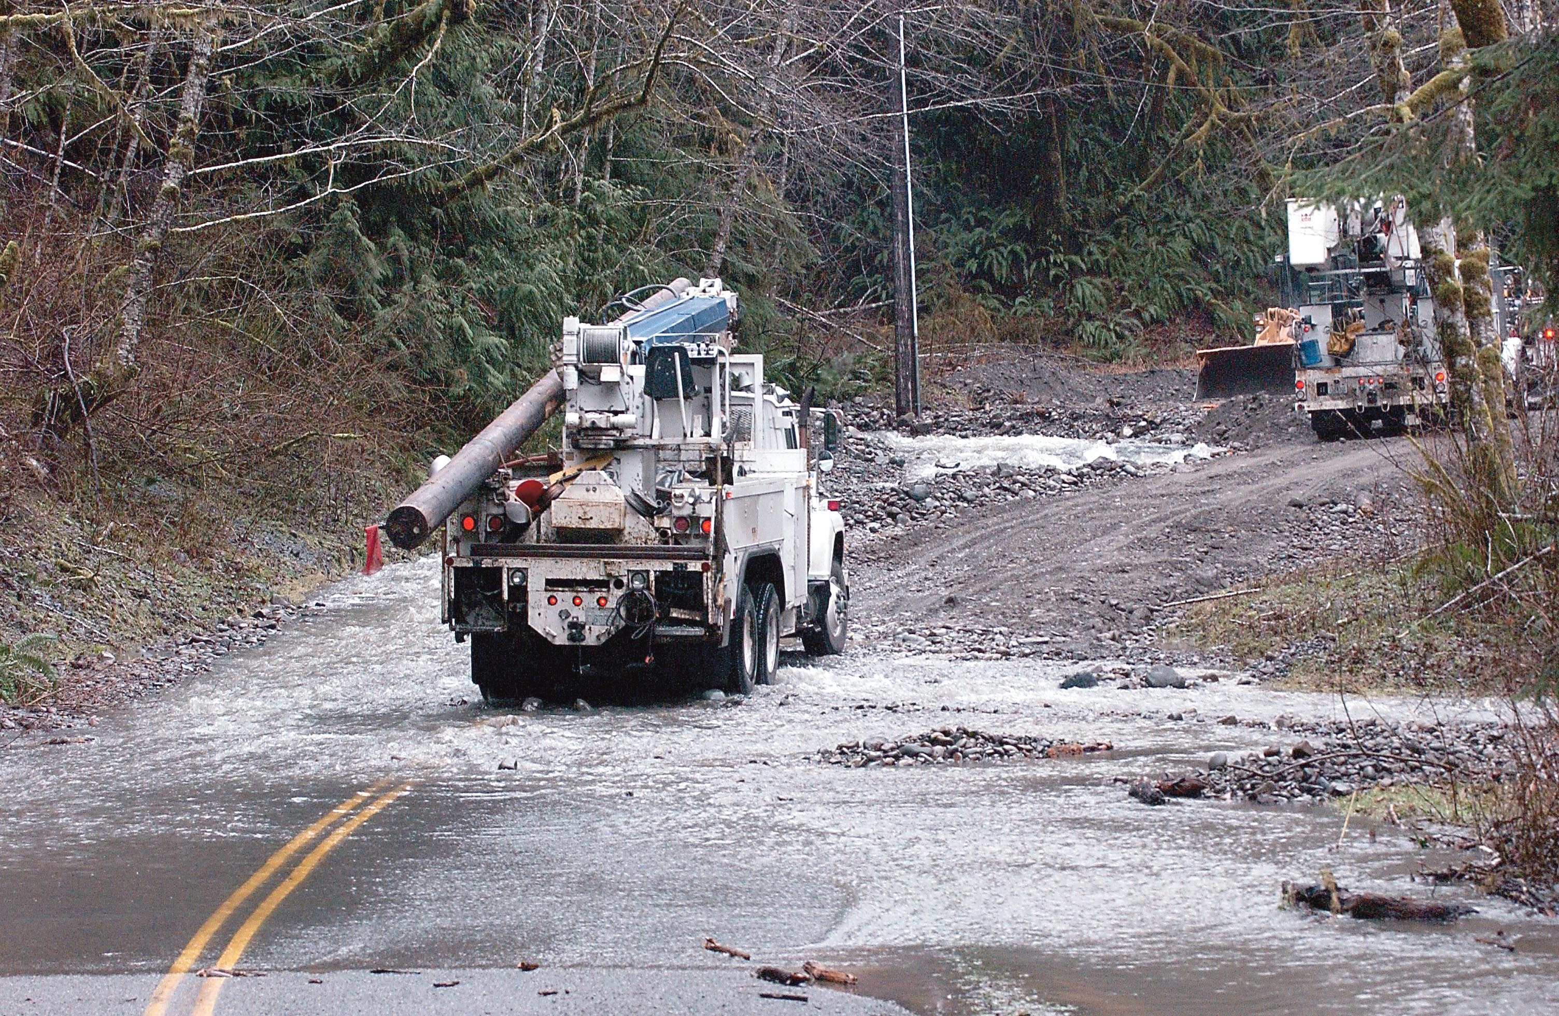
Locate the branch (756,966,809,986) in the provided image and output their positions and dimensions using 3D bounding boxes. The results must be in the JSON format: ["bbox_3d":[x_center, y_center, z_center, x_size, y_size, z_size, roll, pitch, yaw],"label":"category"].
[{"bbox_3d":[0.015,2.356,31.800,0.290,0.090,0.130,1,2,27],"label":"branch"}]

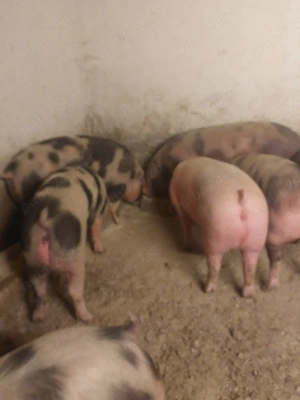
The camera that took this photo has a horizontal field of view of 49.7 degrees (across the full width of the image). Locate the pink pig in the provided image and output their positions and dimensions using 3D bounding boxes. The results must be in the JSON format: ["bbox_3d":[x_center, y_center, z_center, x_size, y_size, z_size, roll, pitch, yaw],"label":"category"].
[{"bbox_3d":[0.281,0.068,1.860,0.300,0.560,0.930,-4,19,-10],"label":"pink pig"}]

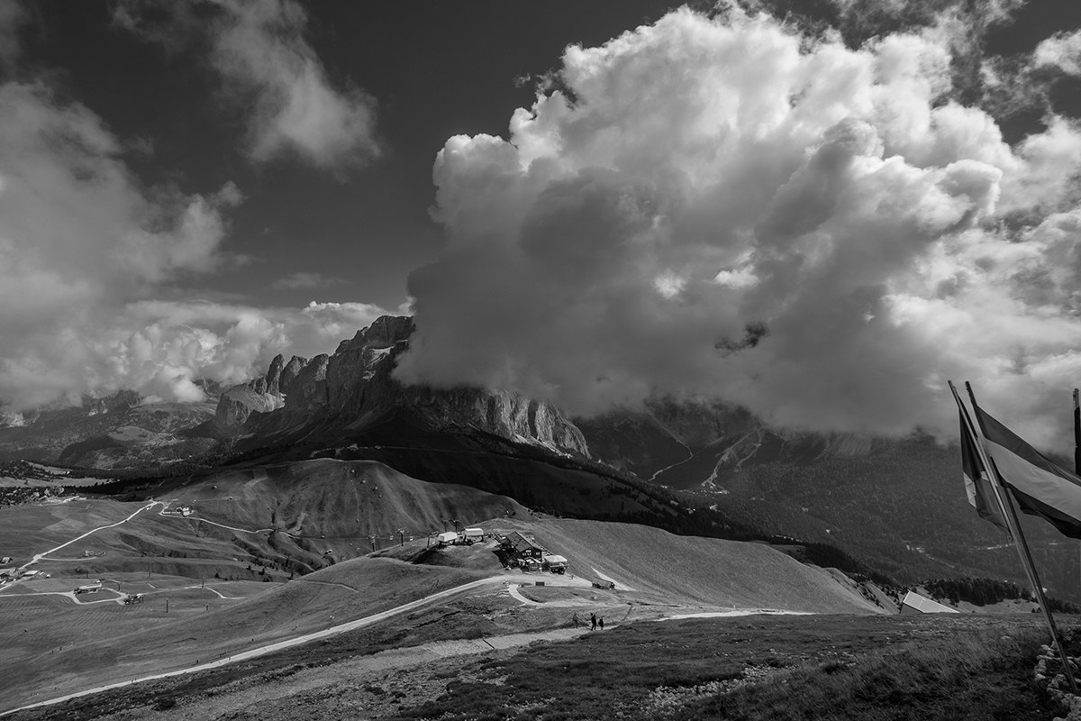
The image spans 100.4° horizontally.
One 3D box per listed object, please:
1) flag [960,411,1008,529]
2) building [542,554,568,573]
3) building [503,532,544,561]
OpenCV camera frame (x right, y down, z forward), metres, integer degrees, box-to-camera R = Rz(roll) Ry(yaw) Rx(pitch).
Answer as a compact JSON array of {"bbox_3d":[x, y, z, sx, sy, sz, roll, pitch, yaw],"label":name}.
[{"bbox_3d":[5.898,1.458,6.000,0.450,1.500,0.300,-3,-6,34],"label":"flag"},{"bbox_3d":[7.531,100.428,221.500,7.200,5.800,7.600,2,-5,-22],"label":"building"},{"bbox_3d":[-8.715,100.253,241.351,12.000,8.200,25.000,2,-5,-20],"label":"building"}]

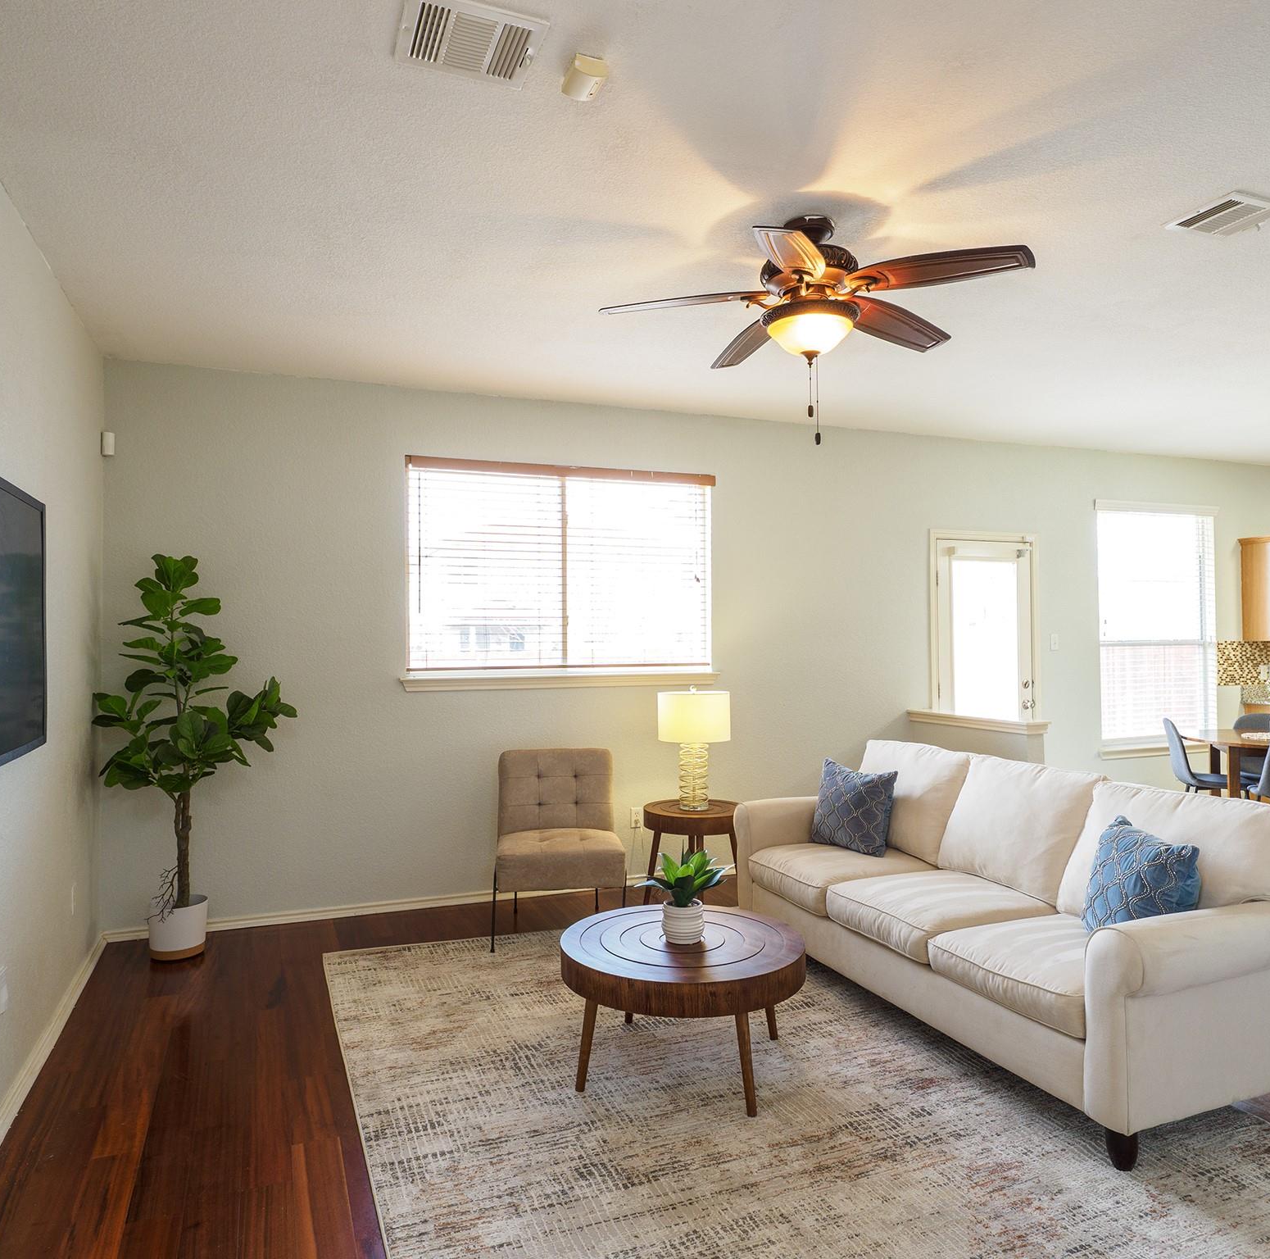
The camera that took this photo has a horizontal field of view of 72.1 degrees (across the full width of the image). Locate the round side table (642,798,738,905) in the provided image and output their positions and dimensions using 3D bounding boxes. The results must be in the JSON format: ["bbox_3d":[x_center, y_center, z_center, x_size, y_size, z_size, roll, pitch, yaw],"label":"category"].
[{"bbox_3d":[0.298,1.179,4.427,0.507,0.545,0.507,0,-1,0],"label":"round side table"}]

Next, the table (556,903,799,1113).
[{"bbox_3d":[0.157,1.218,2.868,0.785,0.420,0.785,0,-1,0],"label":"table"}]

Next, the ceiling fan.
[{"bbox_3d":[0.562,-1.096,2.841,1.330,0.452,1.330,0,-1,0],"label":"ceiling fan"}]

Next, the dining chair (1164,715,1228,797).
[{"bbox_3d":[3.748,1.024,5.679,0.510,0.860,0.440,-1,-1,24],"label":"dining chair"}]

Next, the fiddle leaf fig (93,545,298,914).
[{"bbox_3d":[-1.984,0.561,3.967,0.790,1.810,0.660,0,-1,-23],"label":"fiddle leaf fig"}]

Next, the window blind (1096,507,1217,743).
[{"bbox_3d":[3.951,-0.054,6.543,1.234,1.731,0.060,0,-1,-21],"label":"window blind"}]

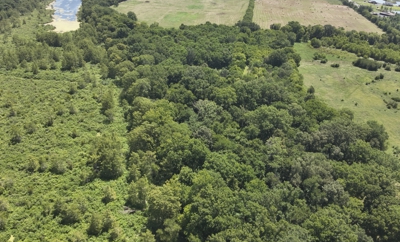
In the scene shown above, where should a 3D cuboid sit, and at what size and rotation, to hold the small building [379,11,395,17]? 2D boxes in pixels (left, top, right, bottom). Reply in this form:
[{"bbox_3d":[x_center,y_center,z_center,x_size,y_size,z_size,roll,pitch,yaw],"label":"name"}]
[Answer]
[{"bbox_3d":[303.222,-171.562,447.967,14.000,5.500,18.000,-13,34,-20],"label":"small building"}]

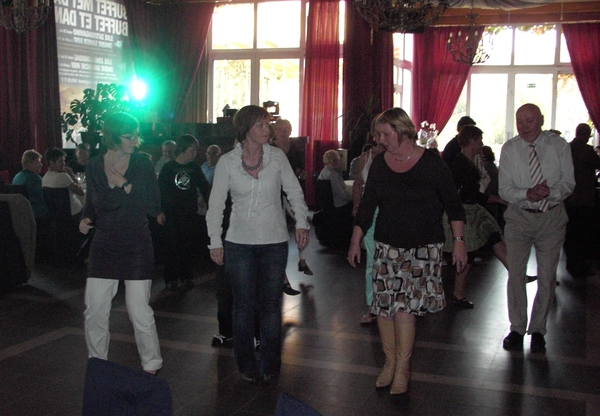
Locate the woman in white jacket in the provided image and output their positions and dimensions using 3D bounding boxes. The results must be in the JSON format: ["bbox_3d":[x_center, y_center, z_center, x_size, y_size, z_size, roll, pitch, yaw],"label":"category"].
[{"bbox_3d":[-0.270,0.220,4.574,0.590,1.678,0.340,0,6,-8],"label":"woman in white jacket"}]

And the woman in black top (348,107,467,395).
[{"bbox_3d":[0.643,0.245,4.464,0.600,1.674,0.370,5,7,32],"label":"woman in black top"}]

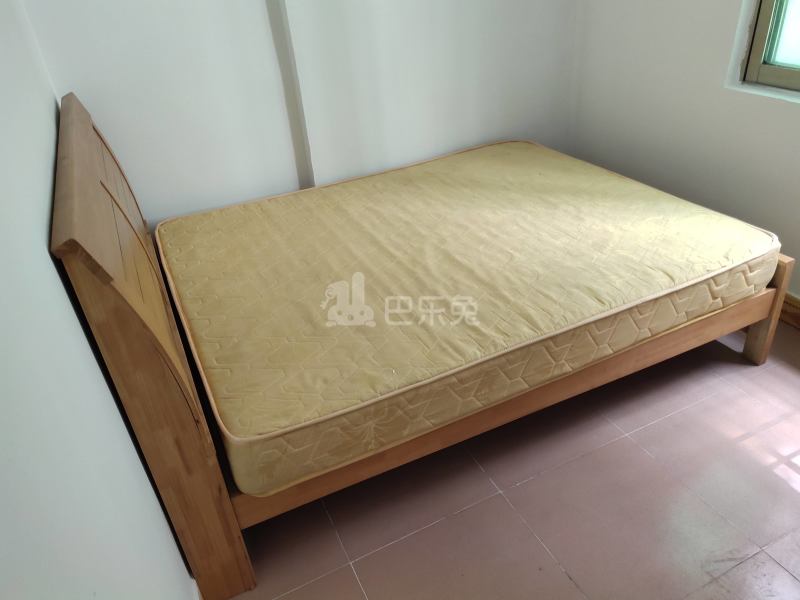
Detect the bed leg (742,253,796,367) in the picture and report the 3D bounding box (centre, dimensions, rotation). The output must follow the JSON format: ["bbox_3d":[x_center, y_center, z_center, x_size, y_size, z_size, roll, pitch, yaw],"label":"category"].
[{"bbox_3d":[1.345,0.040,2.116,0.046,0.433,0.074,-17,32,-19],"label":"bed leg"}]

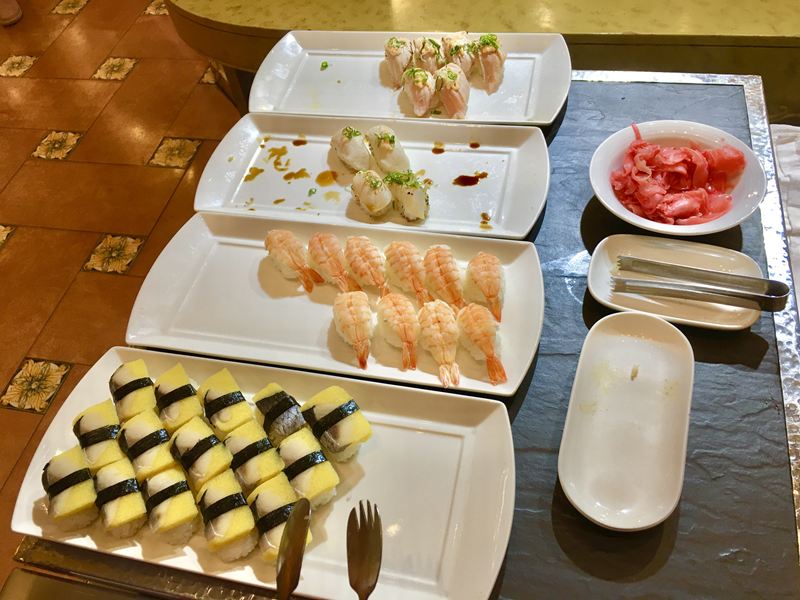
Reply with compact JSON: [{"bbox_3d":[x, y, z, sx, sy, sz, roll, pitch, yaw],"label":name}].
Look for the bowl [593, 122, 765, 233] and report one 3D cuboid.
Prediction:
[{"bbox_3d":[0.290,-0.117,0.719,0.175,0.049,0.175,6,54,12],"label":"bowl"}]

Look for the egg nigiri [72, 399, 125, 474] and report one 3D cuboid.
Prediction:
[{"bbox_3d":[-0.249,0.121,0.573,0.035,0.031,0.056,-27,54,-12],"label":"egg nigiri"}]

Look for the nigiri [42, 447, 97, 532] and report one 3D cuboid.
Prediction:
[{"bbox_3d":[-0.272,0.159,0.566,0.034,0.030,0.057,-24,53,-11],"label":"nigiri"}]

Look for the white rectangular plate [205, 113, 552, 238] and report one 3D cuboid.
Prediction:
[{"bbox_3d":[-0.033,-0.147,0.797,0.410,0.026,0.184,6,54,12],"label":"white rectangular plate"}]

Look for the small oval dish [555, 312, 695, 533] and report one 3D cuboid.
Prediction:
[{"bbox_3d":[0.188,0.094,0.552,0.090,0.021,0.201,11,56,16],"label":"small oval dish"}]

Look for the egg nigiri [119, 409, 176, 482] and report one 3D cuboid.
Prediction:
[{"bbox_3d":[-0.208,0.126,0.564,0.035,0.031,0.056,-30,55,-14],"label":"egg nigiri"}]

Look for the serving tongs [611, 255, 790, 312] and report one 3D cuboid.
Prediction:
[{"bbox_3d":[0.277,-0.014,0.626,0.155,0.020,0.029,9,54,21],"label":"serving tongs"}]

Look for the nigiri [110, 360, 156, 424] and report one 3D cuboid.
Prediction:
[{"bbox_3d":[-0.238,0.088,0.616,0.033,0.030,0.058,-22,53,-10],"label":"nigiri"}]

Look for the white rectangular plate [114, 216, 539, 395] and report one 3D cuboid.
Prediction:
[{"bbox_3d":[-0.066,0.000,0.688,0.416,0.026,0.182,6,54,12],"label":"white rectangular plate"}]

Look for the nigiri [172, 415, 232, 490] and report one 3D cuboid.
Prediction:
[{"bbox_3d":[-0.161,0.126,0.556,0.035,0.031,0.052,-33,56,-16],"label":"nigiri"}]

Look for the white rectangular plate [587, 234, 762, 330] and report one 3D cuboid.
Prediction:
[{"bbox_3d":[0.264,-0.012,0.653,0.158,0.029,0.100,10,55,15],"label":"white rectangular plate"}]

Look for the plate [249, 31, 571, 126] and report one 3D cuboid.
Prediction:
[{"bbox_3d":[0.010,-0.275,0.848,0.404,0.024,0.174,6,54,13],"label":"plate"}]

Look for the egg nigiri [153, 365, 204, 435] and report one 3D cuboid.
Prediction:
[{"bbox_3d":[-0.192,0.089,0.589,0.035,0.031,0.054,-31,55,-15],"label":"egg nigiri"}]

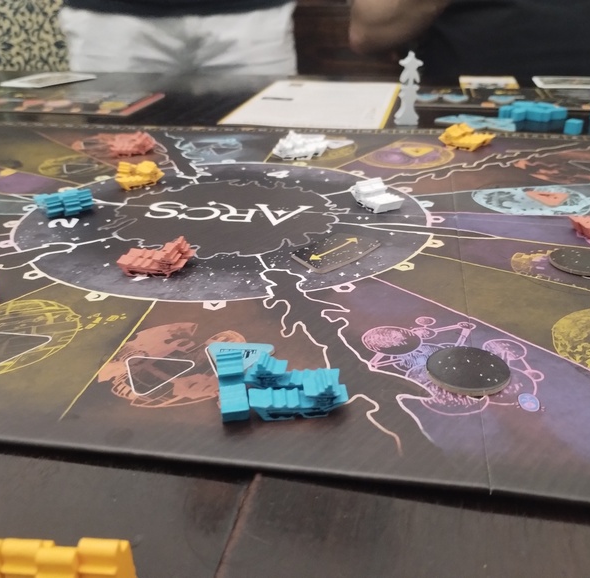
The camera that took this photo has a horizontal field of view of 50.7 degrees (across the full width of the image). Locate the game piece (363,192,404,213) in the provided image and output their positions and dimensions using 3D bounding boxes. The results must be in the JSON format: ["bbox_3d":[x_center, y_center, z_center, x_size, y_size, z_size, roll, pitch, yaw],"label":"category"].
[{"bbox_3d":[0.053,-0.052,0.377,0.018,0.007,0.018,-12,30,-20],"label":"game piece"}]

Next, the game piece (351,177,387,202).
[{"bbox_3d":[0.047,-0.061,0.389,0.018,0.012,0.018,-12,30,-20],"label":"game piece"}]

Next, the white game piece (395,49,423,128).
[{"bbox_3d":[0.103,-0.181,0.565,0.021,0.063,0.011,-5,28,-7],"label":"white game piece"}]

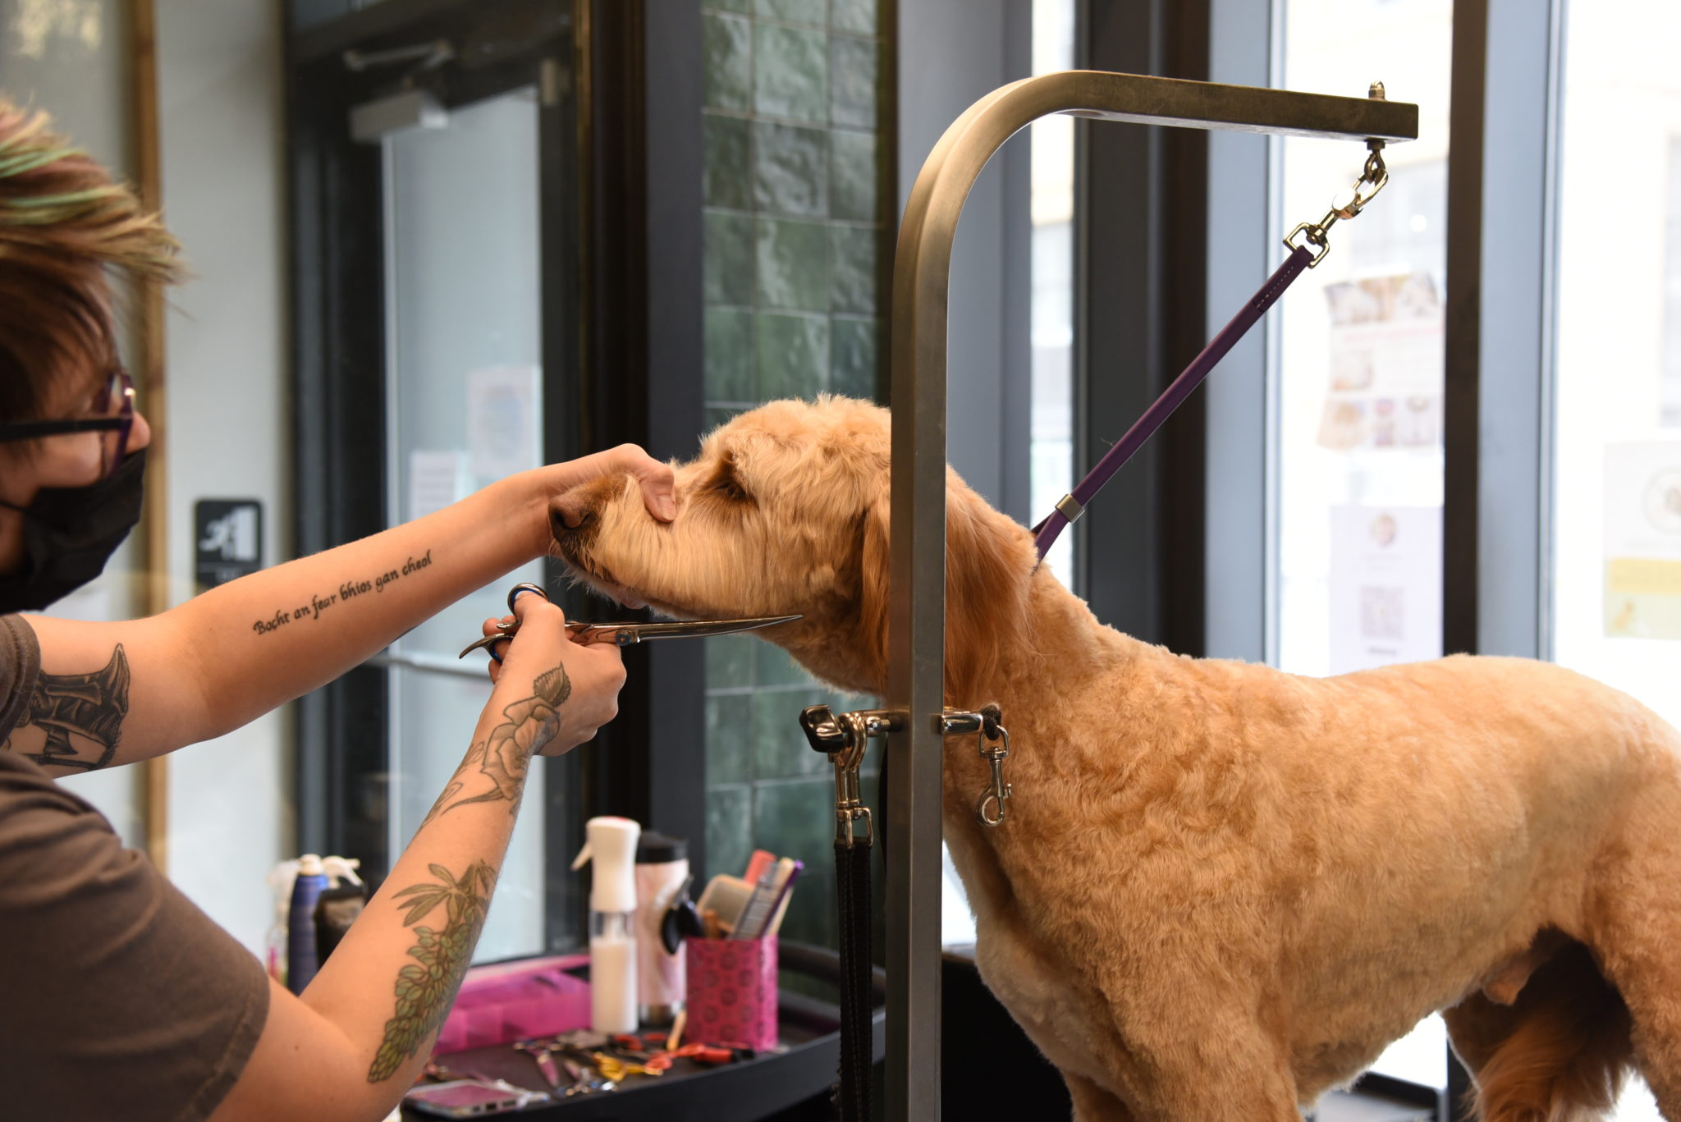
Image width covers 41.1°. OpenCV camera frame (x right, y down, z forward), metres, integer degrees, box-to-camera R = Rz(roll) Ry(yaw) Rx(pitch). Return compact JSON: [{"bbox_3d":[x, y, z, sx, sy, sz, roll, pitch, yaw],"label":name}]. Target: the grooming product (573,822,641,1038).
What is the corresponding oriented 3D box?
[{"bbox_3d":[-0.259,0.404,2.496,0.074,0.234,0.053,0,2,0],"label":"grooming product"}]

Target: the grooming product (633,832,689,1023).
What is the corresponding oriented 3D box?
[{"bbox_3d":[-0.207,0.413,2.545,0.071,0.211,0.071,0,2,0],"label":"grooming product"}]

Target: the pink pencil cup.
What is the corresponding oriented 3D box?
[{"bbox_3d":[-0.119,0.463,2.446,0.084,0.119,0.084,1,2,13],"label":"pink pencil cup"}]

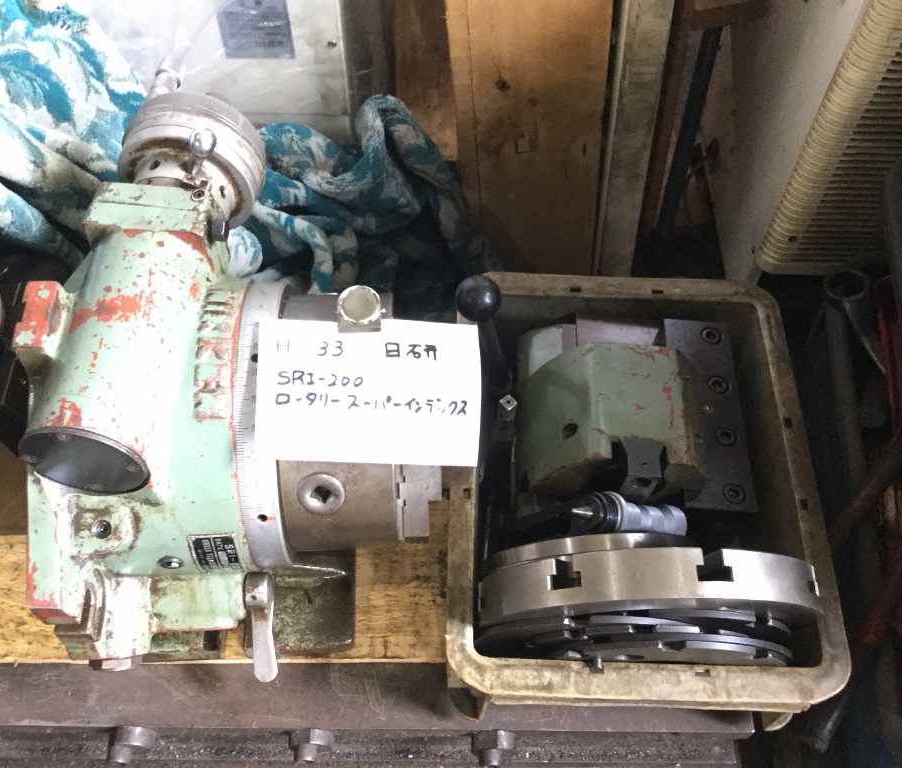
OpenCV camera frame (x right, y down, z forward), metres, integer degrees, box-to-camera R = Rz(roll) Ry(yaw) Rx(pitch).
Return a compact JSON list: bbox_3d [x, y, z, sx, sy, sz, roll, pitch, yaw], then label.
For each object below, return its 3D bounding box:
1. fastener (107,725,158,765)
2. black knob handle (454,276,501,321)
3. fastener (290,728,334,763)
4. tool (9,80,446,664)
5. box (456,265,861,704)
[{"bbox_3d":[-0.259,0.292,0.744,0.033,0.032,0.031,-2,57,-2],"label":"fastener"},{"bbox_3d":[0.022,-0.068,0.725,0.036,0.036,0.036,2,57,1],"label":"black knob handle"},{"bbox_3d":[-0.112,0.293,0.744,0.033,0.032,0.031,-2,57,-2],"label":"fastener"},{"bbox_3d":[-0.177,-0.016,0.743,0.326,0.295,0.435,-2,57,-2],"label":"tool"},{"bbox_3d":[0.142,0.096,0.774,0.281,0.125,0.370,2,57,1],"label":"box"}]

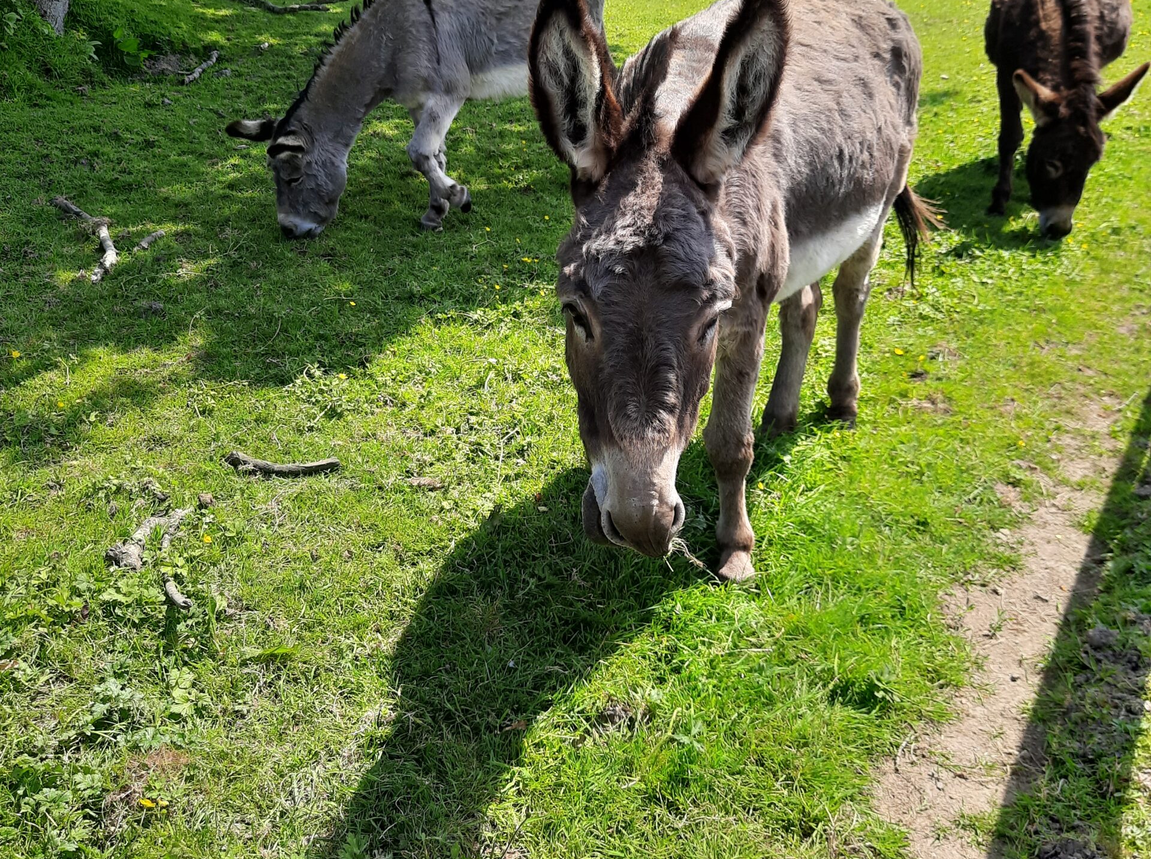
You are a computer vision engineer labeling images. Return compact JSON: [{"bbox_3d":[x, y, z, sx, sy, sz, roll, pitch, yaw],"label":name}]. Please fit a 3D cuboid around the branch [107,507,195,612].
[{"bbox_3d":[-0.946,0.259,2.449,0.185,0.070,0.380,-7,26,-15],"label":"branch"}]

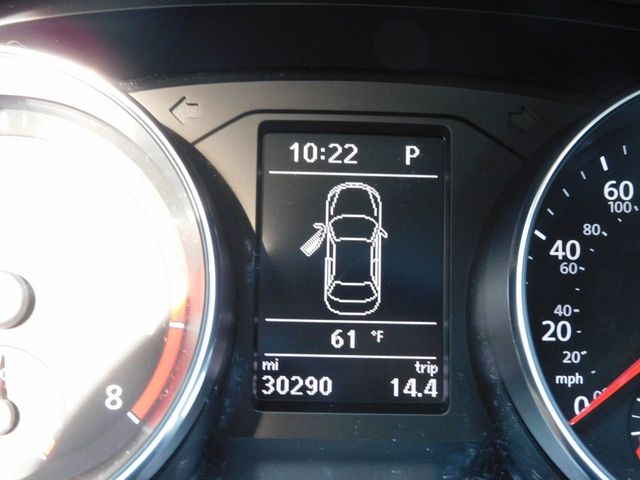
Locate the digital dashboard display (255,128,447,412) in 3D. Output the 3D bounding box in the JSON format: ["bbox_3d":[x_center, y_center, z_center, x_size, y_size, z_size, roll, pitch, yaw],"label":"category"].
[{"bbox_3d":[0.008,0.007,0.320,0.047,0.070,0.012,1,-8,-2],"label":"digital dashboard display"}]

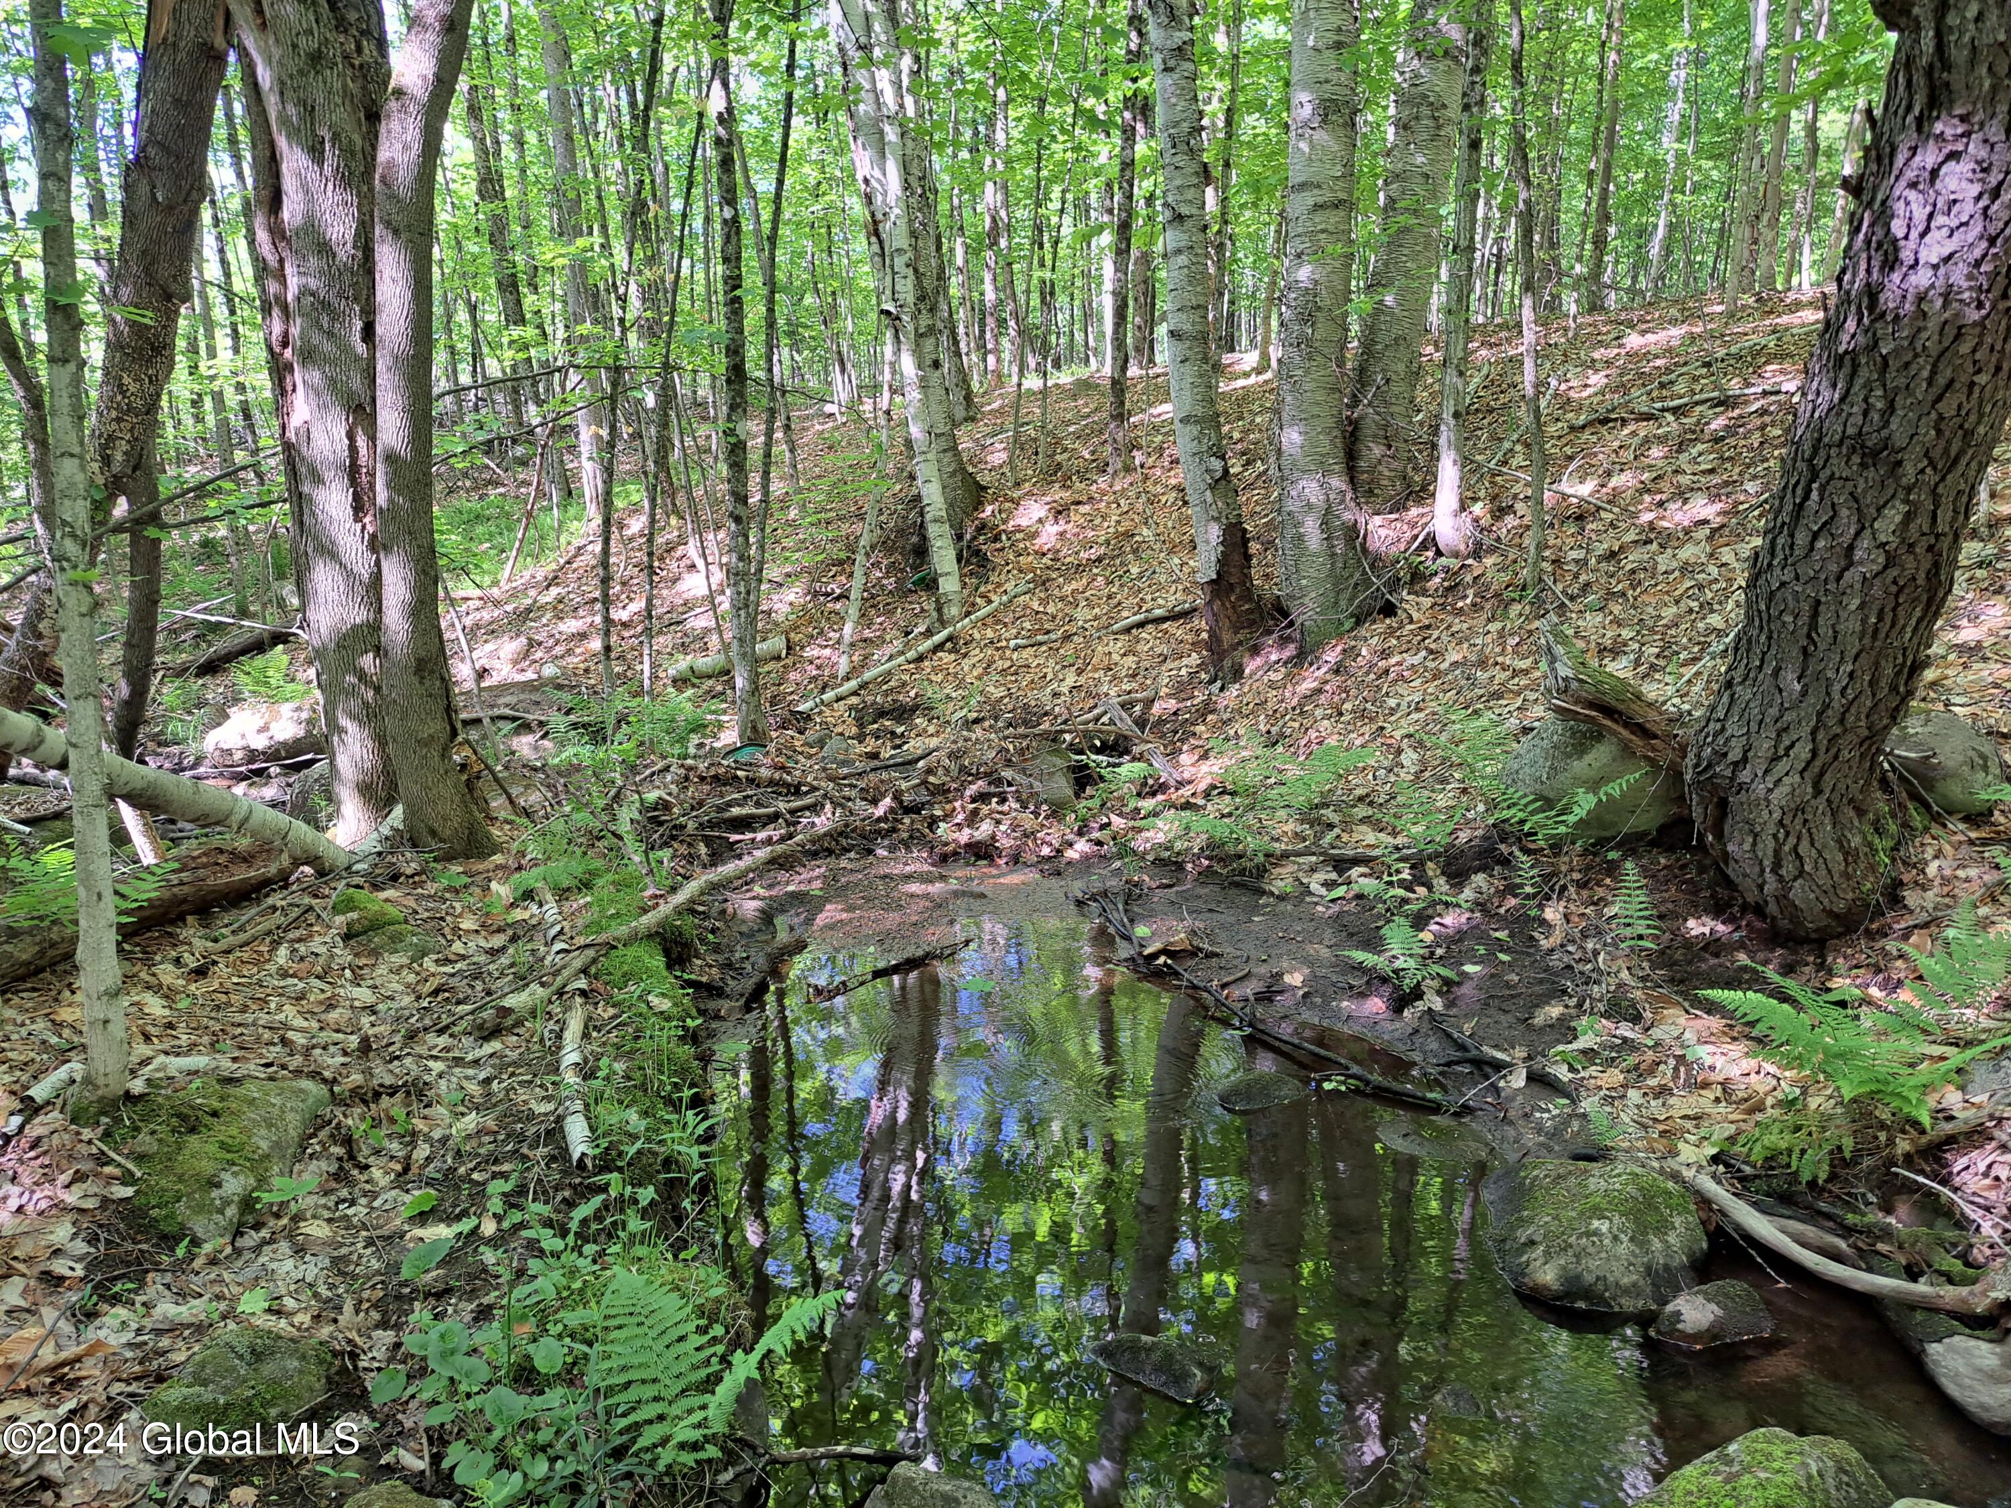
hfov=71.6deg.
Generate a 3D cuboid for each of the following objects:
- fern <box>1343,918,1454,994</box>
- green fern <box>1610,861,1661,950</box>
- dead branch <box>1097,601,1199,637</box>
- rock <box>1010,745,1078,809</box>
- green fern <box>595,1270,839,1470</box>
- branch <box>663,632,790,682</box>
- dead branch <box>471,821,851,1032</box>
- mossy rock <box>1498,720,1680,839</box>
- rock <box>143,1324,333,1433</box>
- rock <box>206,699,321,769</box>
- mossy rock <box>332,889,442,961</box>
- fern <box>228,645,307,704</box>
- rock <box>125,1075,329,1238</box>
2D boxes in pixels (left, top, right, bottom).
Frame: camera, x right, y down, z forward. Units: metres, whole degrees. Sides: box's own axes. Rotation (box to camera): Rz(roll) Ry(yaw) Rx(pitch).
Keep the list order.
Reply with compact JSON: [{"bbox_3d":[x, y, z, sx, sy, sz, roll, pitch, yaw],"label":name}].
[{"bbox_3d":[1.335,0.689,4.729,0.370,0.220,0.300,2,10,10],"label":"fern"},{"bbox_3d":[2.216,0.528,4.904,0.175,0.310,0.130,4,10,22],"label":"green fern"},{"bbox_3d":[0.911,-0.849,8.800,0.713,0.055,0.055,-17,16,-16],"label":"dead branch"},{"bbox_3d":[0.175,0.107,6.350,0.290,0.270,0.270,1,11,2],"label":"rock"},{"bbox_3d":[-0.441,0.938,2.120,0.350,0.220,0.230,-2,11,-13],"label":"green fern"},{"bbox_3d":[-2.100,-0.722,10.500,0.893,0.160,0.160,-11,11,0],"label":"branch"},{"bbox_3d":[-1.046,0.516,5.035,0.170,0.130,3.037,2,7,12],"label":"dead branch"},{"bbox_3d":[2.490,0.128,5.902,0.750,0.460,0.580,4,10,22],"label":"mossy rock"},{"bbox_3d":[-1.172,0.960,2.138,0.270,0.125,0.200,-3,10,-20],"label":"rock"},{"bbox_3d":[-4.347,-0.115,8.200,0.720,0.320,0.550,-6,12,-28],"label":"rock"},{"bbox_3d":[-1.840,0.505,4.150,0.310,0.150,0.270,-5,12,-24],"label":"mossy rock"},{"bbox_3d":[-5.015,-0.530,9.500,0.520,0.350,0.450,-6,12,-27],"label":"fern"},{"bbox_3d":[-1.586,0.815,2.823,0.360,0.170,0.420,-5,11,-28],"label":"rock"}]

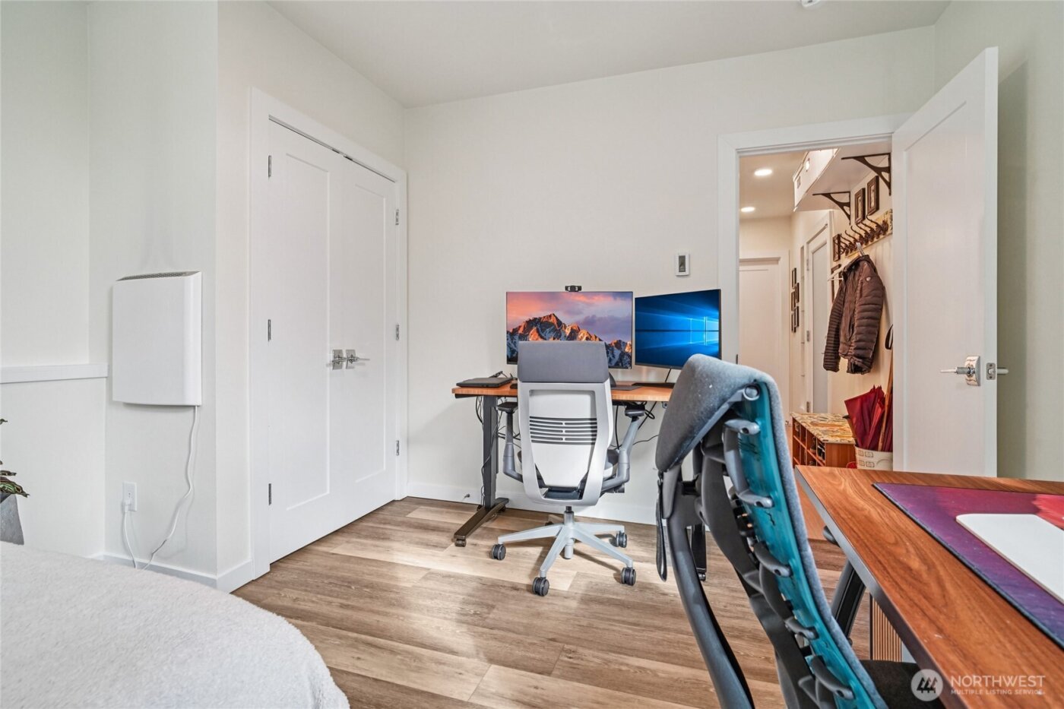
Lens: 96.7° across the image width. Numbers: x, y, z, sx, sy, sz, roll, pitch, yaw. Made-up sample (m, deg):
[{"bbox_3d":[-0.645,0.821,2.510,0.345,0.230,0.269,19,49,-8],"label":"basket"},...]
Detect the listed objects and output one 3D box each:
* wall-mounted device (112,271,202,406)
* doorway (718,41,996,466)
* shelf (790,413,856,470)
[{"bbox_3d":[-1.568,-0.068,1.968,0.390,0.540,0.110,0,1,18],"label":"wall-mounted device"},{"bbox_3d":[1.327,-0.100,2.135,0.860,2.150,0.800,0,1,18],"label":"doorway"},{"bbox_3d":[2.091,0.724,3.215,0.400,0.470,1.070,0,1,18],"label":"shelf"}]

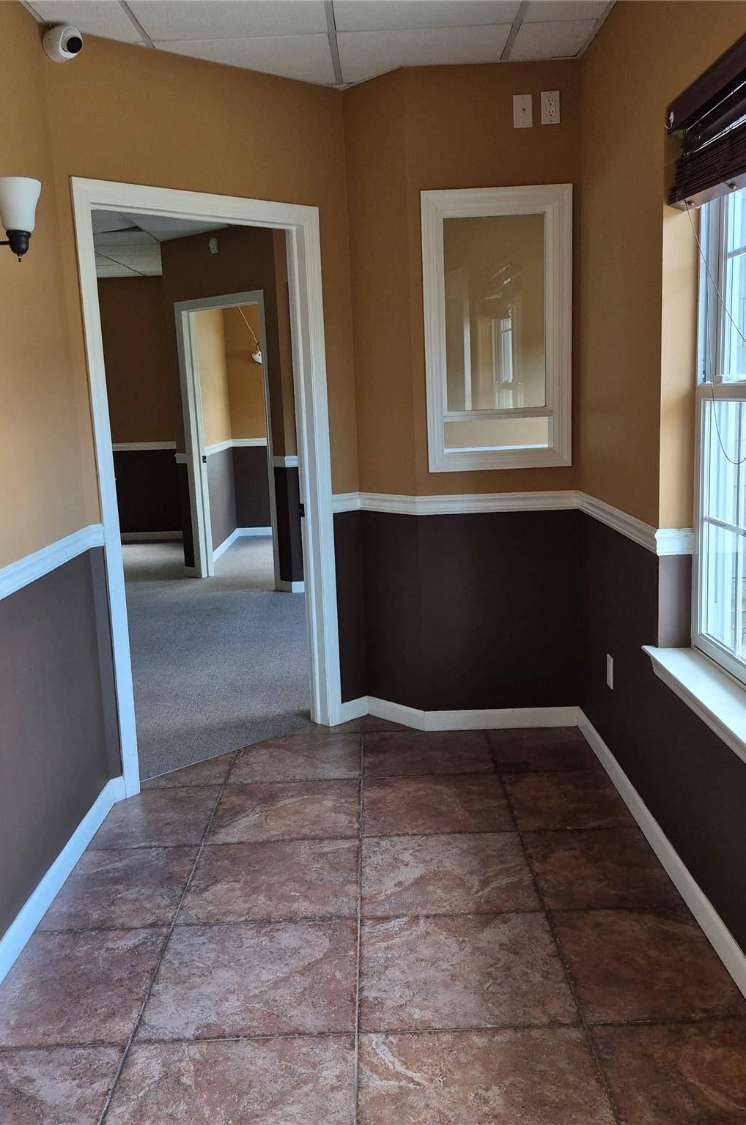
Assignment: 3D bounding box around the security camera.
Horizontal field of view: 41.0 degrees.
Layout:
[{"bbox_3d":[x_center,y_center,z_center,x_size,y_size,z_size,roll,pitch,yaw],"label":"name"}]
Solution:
[{"bbox_3d":[-0.972,-1.630,3.123,0.111,0.111,0.101,-8,11,-29],"label":"security camera"}]

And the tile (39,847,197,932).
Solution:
[{"bbox_3d":[-0.743,0.961,2.965,0.388,0.010,0.492,-2,10,0],"label":"tile"}]

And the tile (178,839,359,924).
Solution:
[{"bbox_3d":[-0.291,0.944,2.962,0.504,0.010,0.492,-2,10,0],"label":"tile"}]

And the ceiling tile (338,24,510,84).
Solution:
[{"bbox_3d":[0.175,-1.840,3.618,0.601,0.016,0.586,-2,9,1],"label":"ceiling tile"}]

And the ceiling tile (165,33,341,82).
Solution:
[{"bbox_3d":[-0.439,-1.819,3.629,0.602,0.016,0.590,-2,10,0],"label":"ceiling tile"}]

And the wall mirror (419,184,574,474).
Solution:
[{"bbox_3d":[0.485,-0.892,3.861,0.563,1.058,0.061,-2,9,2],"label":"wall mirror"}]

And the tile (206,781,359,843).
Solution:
[{"bbox_3d":[-0.286,0.845,3.388,0.490,0.010,0.490,-2,9,0],"label":"tile"}]

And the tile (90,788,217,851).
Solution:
[{"bbox_3d":[-0.757,0.865,3.391,0.444,0.010,0.490,-2,9,0],"label":"tile"}]

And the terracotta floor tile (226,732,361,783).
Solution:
[{"bbox_3d":[-0.287,0.765,3.877,0.490,0.010,0.490,-2,9,0],"label":"terracotta floor tile"}]

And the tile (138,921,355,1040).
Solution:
[{"bbox_3d":[-0.291,1.028,2.474,0.504,0.010,0.487,-2,10,0],"label":"tile"}]

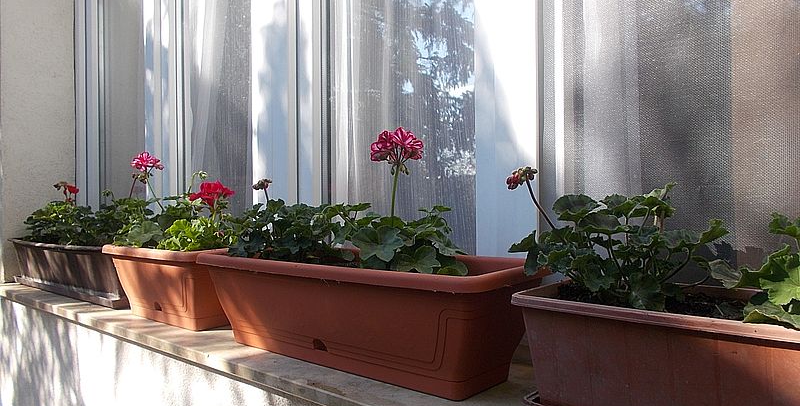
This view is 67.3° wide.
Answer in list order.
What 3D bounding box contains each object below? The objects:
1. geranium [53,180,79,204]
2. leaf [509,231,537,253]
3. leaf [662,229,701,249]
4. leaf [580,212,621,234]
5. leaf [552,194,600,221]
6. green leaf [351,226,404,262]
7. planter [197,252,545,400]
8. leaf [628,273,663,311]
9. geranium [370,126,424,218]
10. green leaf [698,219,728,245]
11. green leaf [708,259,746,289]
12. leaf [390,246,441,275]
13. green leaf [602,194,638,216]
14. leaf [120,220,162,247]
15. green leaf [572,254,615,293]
[{"bbox_3d":[-0.996,-0.034,1.790,0.076,0.071,0.055,-1,0,-11],"label":"geranium"},{"bbox_3d":[0.150,0.049,0.738,0.034,0.027,0.030,0,1,12],"label":"leaf"},{"bbox_3d":[0.294,0.038,0.627,0.036,0.021,0.035,0,1,25],"label":"leaf"},{"bbox_3d":[0.224,0.022,0.670,0.042,0.025,0.040,0,1,18],"label":"leaf"},{"bbox_3d":[0.207,0.005,0.710,0.052,0.033,0.040,0,1,16],"label":"leaf"},{"bbox_3d":[-0.032,0.058,0.865,0.077,0.052,0.045,-1,0,11],"label":"green leaf"},{"bbox_3d":[-0.071,0.163,0.936,0.585,0.157,0.231,-1,0,42],"label":"planter"},{"bbox_3d":[0.252,0.092,0.616,0.036,0.039,0.026,0,1,22],"label":"leaf"},{"bbox_3d":[-0.004,-0.046,0.885,0.079,0.135,0.076,-1,0,6],"label":"geranium"},{"bbox_3d":[0.322,0.030,0.617,0.027,0.027,0.030,0,1,28],"label":"green leaf"},{"bbox_3d":[0.340,0.074,0.623,0.035,0.031,0.025,0,1,29],"label":"green leaf"},{"bbox_3d":[0.020,0.073,0.780,0.065,0.038,0.032,0,1,1],"label":"leaf"},{"bbox_3d":[0.248,0.003,0.680,0.043,0.028,0.045,-1,0,11],"label":"green leaf"},{"bbox_3d":[-0.555,0.066,1.290,0.090,0.060,0.060,-1,0,0],"label":"leaf"},{"bbox_3d":[0.214,0.078,0.665,0.046,0.045,0.028,-1,0,19],"label":"green leaf"}]

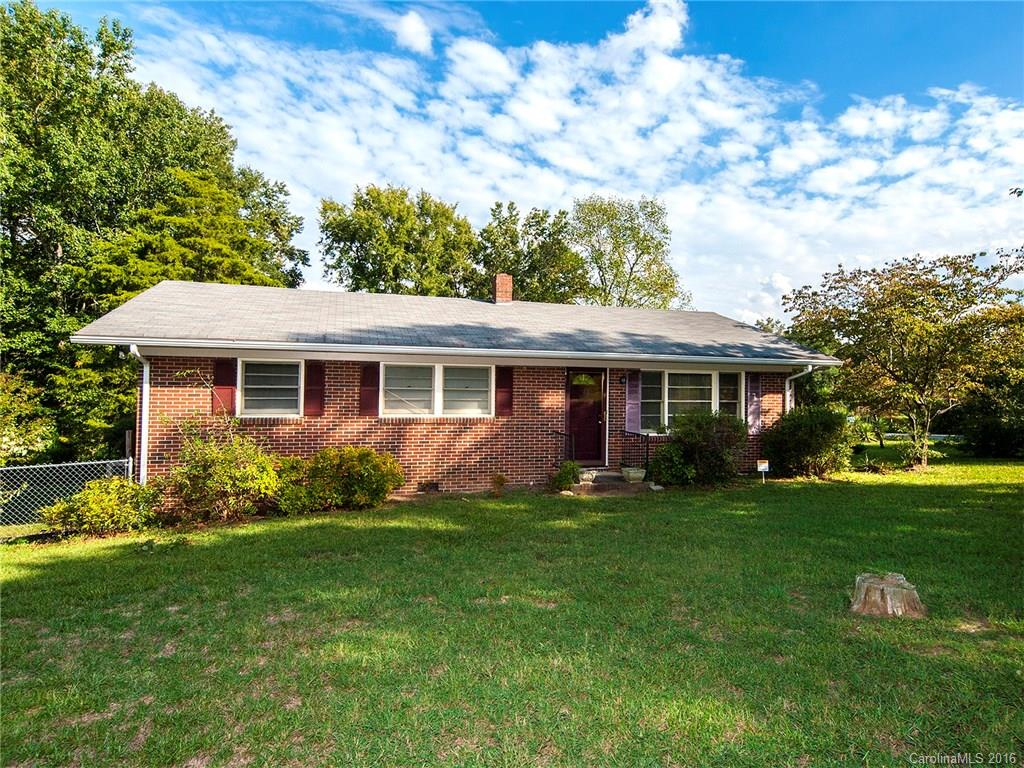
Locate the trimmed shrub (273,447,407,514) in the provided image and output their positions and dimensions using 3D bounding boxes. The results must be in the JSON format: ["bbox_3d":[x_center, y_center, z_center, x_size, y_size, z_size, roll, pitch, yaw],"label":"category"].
[{"bbox_3d":[-3.053,1.614,10.350,2.050,1.060,1.400,1,-1,-16],"label":"trimmed shrub"}]

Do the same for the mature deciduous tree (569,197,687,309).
[{"bbox_3d":[5.561,-3.177,28.000,5.774,11.537,6.000,1,-1,0],"label":"mature deciduous tree"}]

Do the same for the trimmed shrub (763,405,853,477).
[{"bbox_3d":[6.668,1.251,13.350,1.850,1.590,1.600,1,-1,-16],"label":"trimmed shrub"}]

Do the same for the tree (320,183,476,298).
[{"bbox_3d":[-5.564,-3.608,29.000,7.843,12.196,7.500,1,-1,0],"label":"tree"}]

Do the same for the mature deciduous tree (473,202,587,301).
[{"bbox_3d":[0.989,-3.288,30.000,5.781,11.736,6.000,1,-1,0],"label":"mature deciduous tree"}]

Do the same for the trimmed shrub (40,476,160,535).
[{"bbox_3d":[-6.624,1.879,9.500,1.650,0.820,1.250,1,-1,-16],"label":"trimmed shrub"}]

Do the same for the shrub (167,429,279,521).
[{"bbox_3d":[-4.851,1.511,9.880,1.680,1.450,1.250,1,-1,-16],"label":"shrub"}]

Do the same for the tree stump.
[{"bbox_3d":[3.029,1.669,4.760,0.540,0.230,0.530,1,-1,0],"label":"tree stump"}]

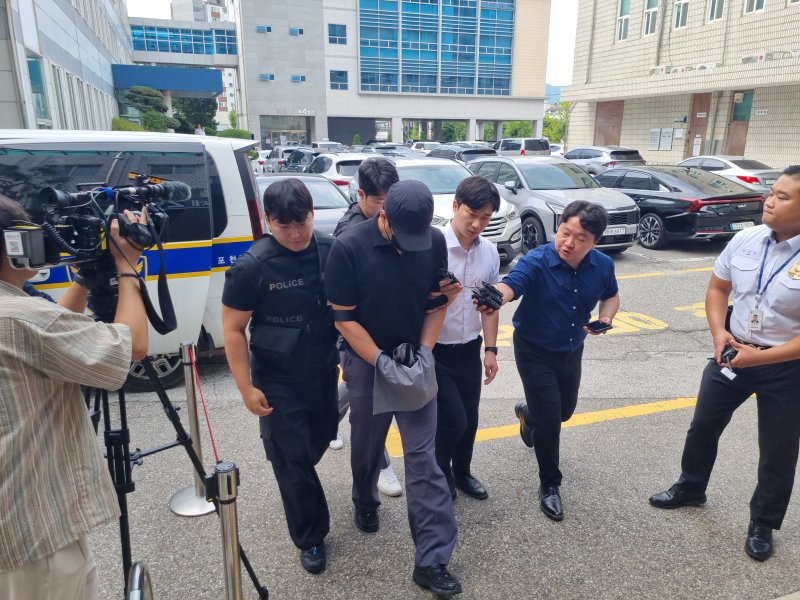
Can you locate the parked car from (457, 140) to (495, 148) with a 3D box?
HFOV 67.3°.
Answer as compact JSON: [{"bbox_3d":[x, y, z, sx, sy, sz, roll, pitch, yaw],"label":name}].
[{"bbox_3d":[5.300,-10.225,42.293,1.850,1.680,4.650,-5,16,-19],"label":"parked car"}]

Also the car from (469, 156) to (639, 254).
[{"bbox_3d":[2.589,-1.931,11.623,1.900,1.700,4.810,-5,16,-17],"label":"car"}]

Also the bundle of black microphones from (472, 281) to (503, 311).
[{"bbox_3d":[0.369,-0.019,2.537,0.120,0.110,0.110,-10,19,-34],"label":"bundle of black microphones"}]

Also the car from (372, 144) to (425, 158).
[{"bbox_3d":[-0.390,-6.414,27.797,1.850,1.520,4.700,-5,16,-17],"label":"car"}]

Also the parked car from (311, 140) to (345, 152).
[{"bbox_3d":[-5.200,-10.068,41.817,1.850,1.740,4.700,-5,16,-19],"label":"parked car"}]

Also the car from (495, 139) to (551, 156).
[{"bbox_3d":[7.042,-8.826,36.147,1.950,1.780,4.850,-5,16,-18],"label":"car"}]

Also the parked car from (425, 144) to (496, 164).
[{"bbox_3d":[1.950,-4.915,22.699,1.870,1.690,4.700,-5,16,-19],"label":"parked car"}]

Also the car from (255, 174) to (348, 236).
[{"bbox_3d":[-1.714,-1.349,9.881,1.840,1.470,4.750,-5,16,-17],"label":"car"}]

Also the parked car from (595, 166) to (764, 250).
[{"bbox_3d":[5.030,-2.073,12.539,1.875,1.460,5.000,-5,16,-19],"label":"parked car"}]

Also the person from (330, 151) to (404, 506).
[{"bbox_3d":[-0.101,0.156,3.239,0.520,1.770,0.600,-4,16,-16],"label":"person"}]

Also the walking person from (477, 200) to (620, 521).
[{"bbox_3d":[0.719,0.288,3.036,0.720,1.630,0.800,3,16,10],"label":"walking person"}]

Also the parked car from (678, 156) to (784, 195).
[{"bbox_3d":[10.500,-4.001,19.786,1.720,1.460,4.450,-5,16,-18],"label":"parked car"}]

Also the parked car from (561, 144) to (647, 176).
[{"bbox_3d":[8.100,-5.527,25.020,1.860,1.660,4.600,-5,16,-19],"label":"parked car"}]

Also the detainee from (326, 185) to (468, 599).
[{"bbox_3d":[-0.030,0.358,2.641,0.570,1.710,0.600,-4,15,-15],"label":"detainee"}]

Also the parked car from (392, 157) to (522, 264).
[{"bbox_3d":[0.400,-1.644,10.480,1.880,1.690,4.720,-5,16,-20],"label":"parked car"}]

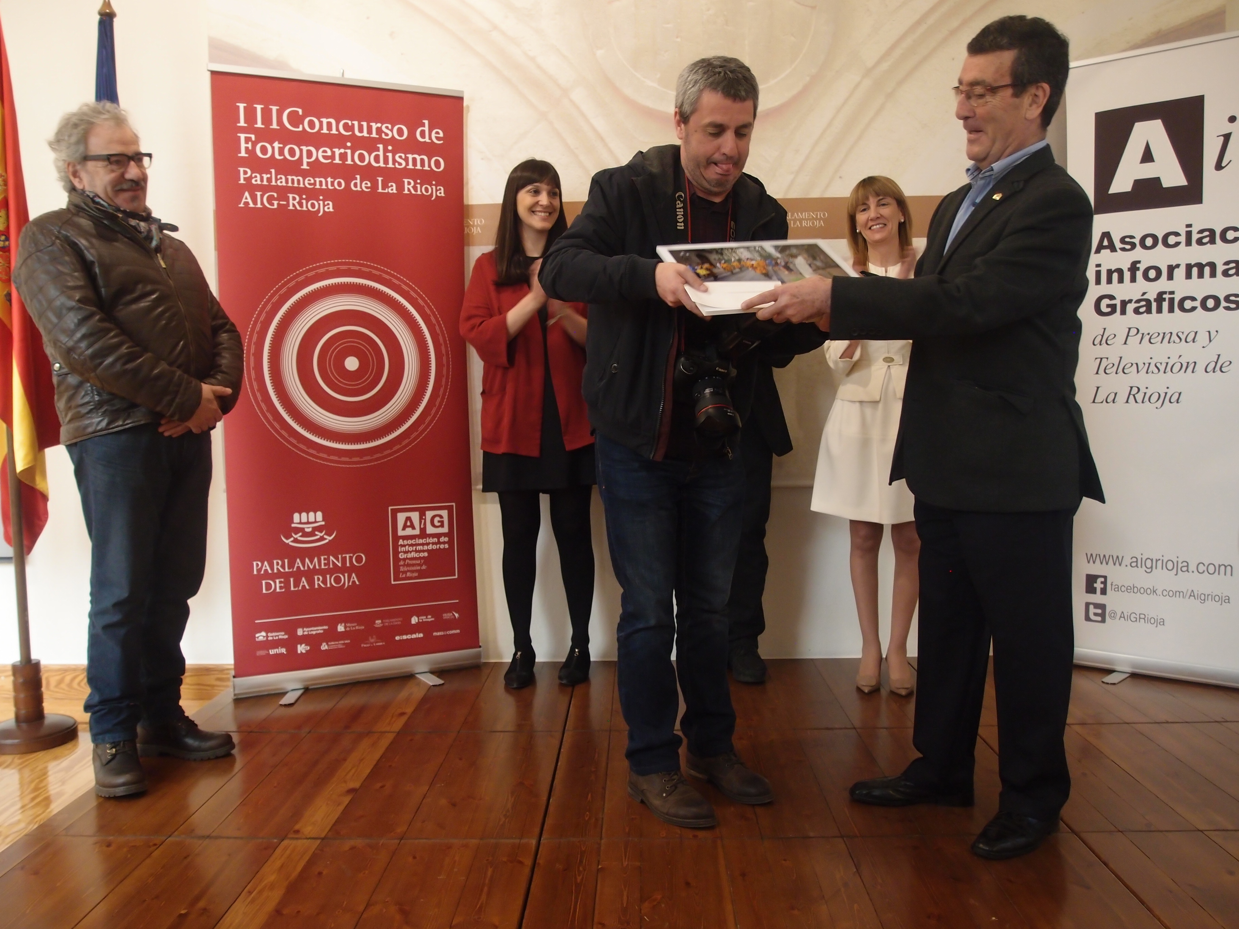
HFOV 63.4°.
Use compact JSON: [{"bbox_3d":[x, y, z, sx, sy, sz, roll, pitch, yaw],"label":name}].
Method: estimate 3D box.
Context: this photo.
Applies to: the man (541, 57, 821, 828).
[{"bbox_3d":[0.179,-0.051,2.333,0.636,1.757,0.485,-4,6,-39],"label":"man"}]

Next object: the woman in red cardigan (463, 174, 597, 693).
[{"bbox_3d":[-0.256,-0.144,3.470,0.505,1.783,0.384,-2,4,-11],"label":"woman in red cardigan"}]

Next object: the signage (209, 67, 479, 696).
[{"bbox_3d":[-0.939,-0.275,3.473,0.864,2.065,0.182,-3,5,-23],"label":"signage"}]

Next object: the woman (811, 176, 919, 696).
[{"bbox_3d":[0.873,-0.102,3.317,0.465,1.687,0.364,0,5,13],"label":"woman"}]

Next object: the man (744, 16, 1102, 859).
[{"bbox_3d":[0.656,-0.074,2.209,0.747,1.808,0.525,-2,4,-9],"label":"man"}]

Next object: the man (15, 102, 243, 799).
[{"bbox_3d":[-1.304,-0.060,2.658,0.455,1.773,0.566,2,5,34],"label":"man"}]

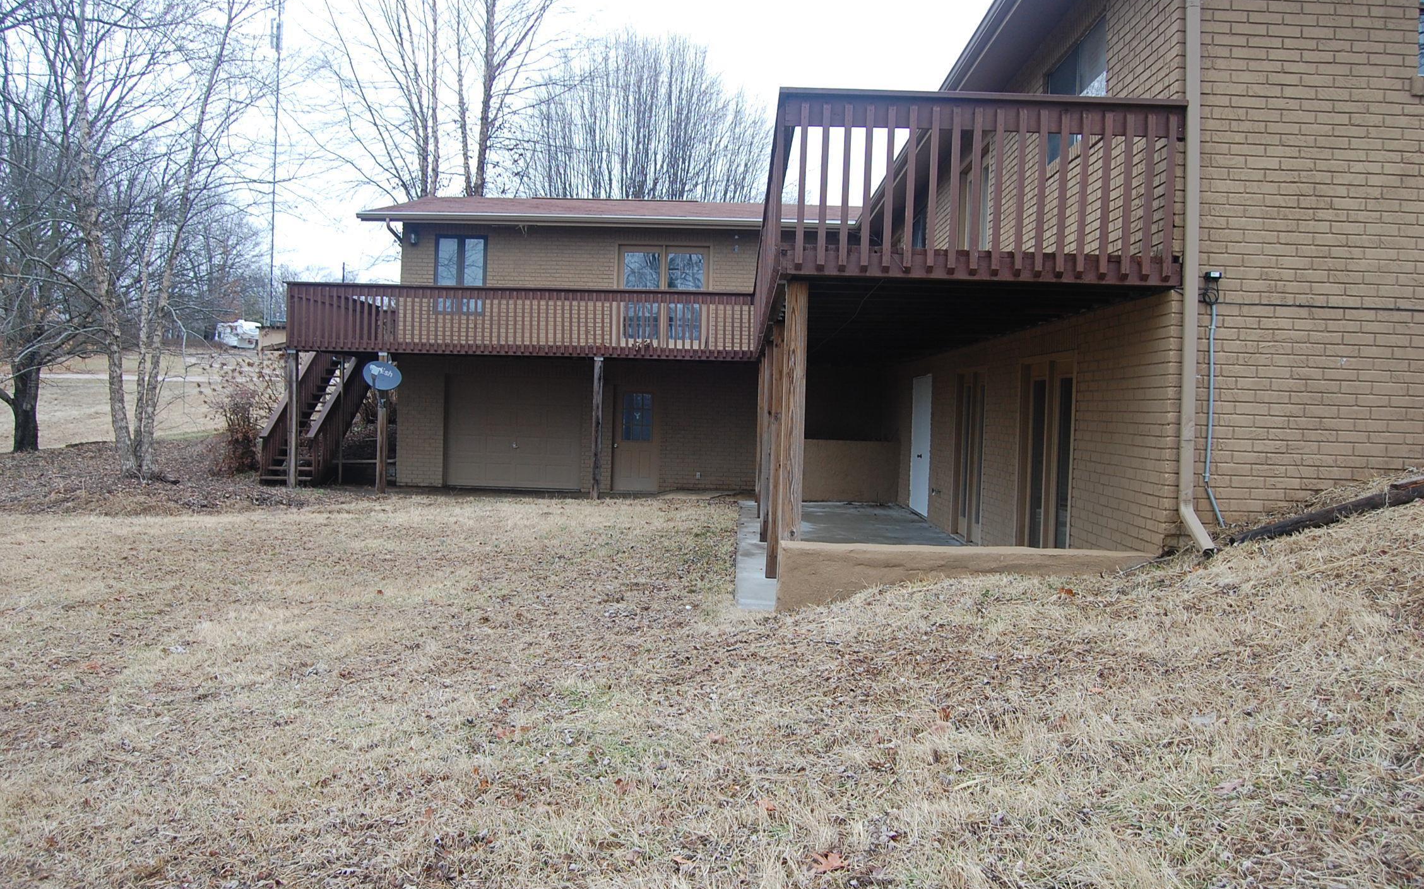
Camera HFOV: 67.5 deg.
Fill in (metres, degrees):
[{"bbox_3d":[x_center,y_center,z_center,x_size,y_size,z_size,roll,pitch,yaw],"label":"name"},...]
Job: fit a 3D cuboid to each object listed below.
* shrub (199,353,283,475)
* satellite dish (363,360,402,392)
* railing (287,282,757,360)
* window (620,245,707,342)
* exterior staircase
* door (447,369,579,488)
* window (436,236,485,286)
[{"bbox_3d":[-9.036,-0.578,20.500,1.450,2.300,1.450,2,2,2],"label":"shrub"},{"bbox_3d":[-5.651,-1.184,18.300,0.640,0.540,0.400,2,2,16],"label":"satellite dish"},{"bbox_3d":[-3.344,-2.158,18.800,8.300,1.170,0.150,2,2,2],"label":"railing"},{"bbox_3d":[-0.930,-2.888,20.500,1.720,1.930,0.120,2,2,2],"label":"window"},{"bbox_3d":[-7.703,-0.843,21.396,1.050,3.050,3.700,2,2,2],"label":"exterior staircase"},{"bbox_3d":[-3.866,-0.259,20.700,2.640,2.200,0.100,2,2,2],"label":"door"},{"bbox_3d":[-4.847,-3.275,20.650,1.010,1.530,0.120,2,2,2],"label":"window"}]

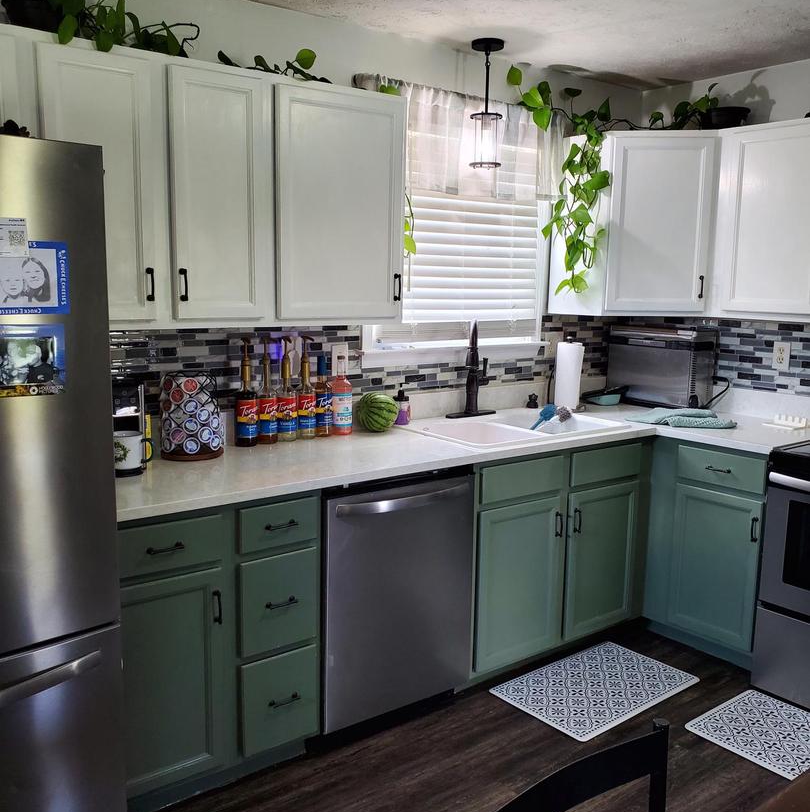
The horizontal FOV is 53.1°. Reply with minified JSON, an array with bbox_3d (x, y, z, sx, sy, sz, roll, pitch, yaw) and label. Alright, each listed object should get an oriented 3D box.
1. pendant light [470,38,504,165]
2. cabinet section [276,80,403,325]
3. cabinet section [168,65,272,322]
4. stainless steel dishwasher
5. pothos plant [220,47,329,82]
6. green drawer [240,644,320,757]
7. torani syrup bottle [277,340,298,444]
[{"bbox_3d":[0.322,-1.178,3.188,0.128,0.469,0.128,1,9,0],"label":"pendant light"},{"bbox_3d":[-0.288,-0.668,2.775,0.500,0.735,0.320,-6,11,-36],"label":"cabinet section"},{"bbox_3d":[-0.635,-0.633,2.518,0.315,0.735,0.320,-6,11,-36],"label":"cabinet section"},{"bbox_3d":[-0.169,0.585,2.850,0.600,0.815,0.610,-6,11,-36],"label":"stainless steel dishwasher"},{"bbox_3d":[-0.420,-1.099,2.590,0.430,0.125,0.150,-6,11,-36],"label":"pothos plant"},{"bbox_3d":[-0.488,0.843,2.558,0.240,0.288,0.450,-6,11,-36],"label":"green drawer"},{"bbox_3d":[-0.420,-0.061,2.894,0.075,0.371,0.075,-3,10,-24],"label":"torani syrup bottle"}]

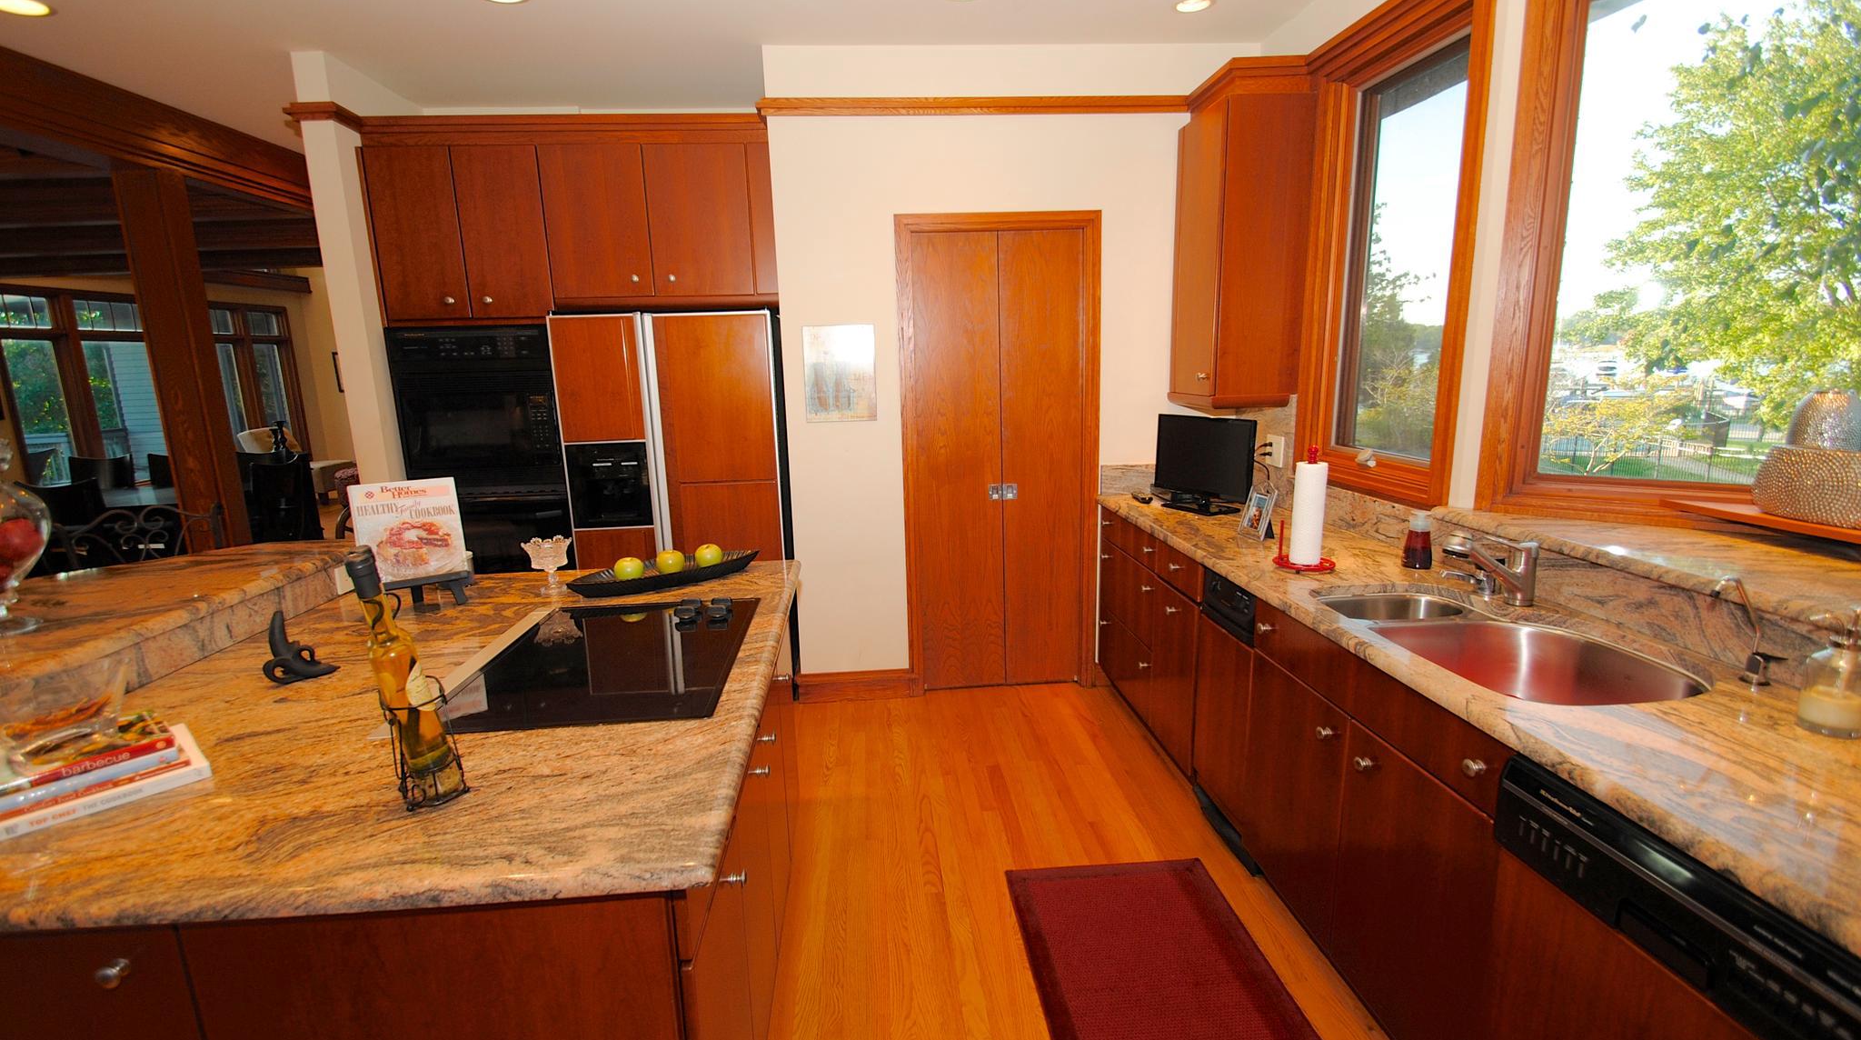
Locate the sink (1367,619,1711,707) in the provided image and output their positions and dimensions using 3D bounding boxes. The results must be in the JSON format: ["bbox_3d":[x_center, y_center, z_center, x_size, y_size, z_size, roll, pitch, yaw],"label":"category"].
[{"bbox_3d":[1.187,0.378,1.564,0.420,0.200,0.500,-2,11,-4],"label":"sink"}]

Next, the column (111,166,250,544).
[{"bbox_3d":[-3.573,-0.386,3.808,0.190,2.460,0.155,-2,11,-4],"label":"column"}]

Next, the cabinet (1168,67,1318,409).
[{"bbox_3d":[1.243,-1.100,3.168,0.325,1.243,0.454,-2,10,-4],"label":"cabinet"}]

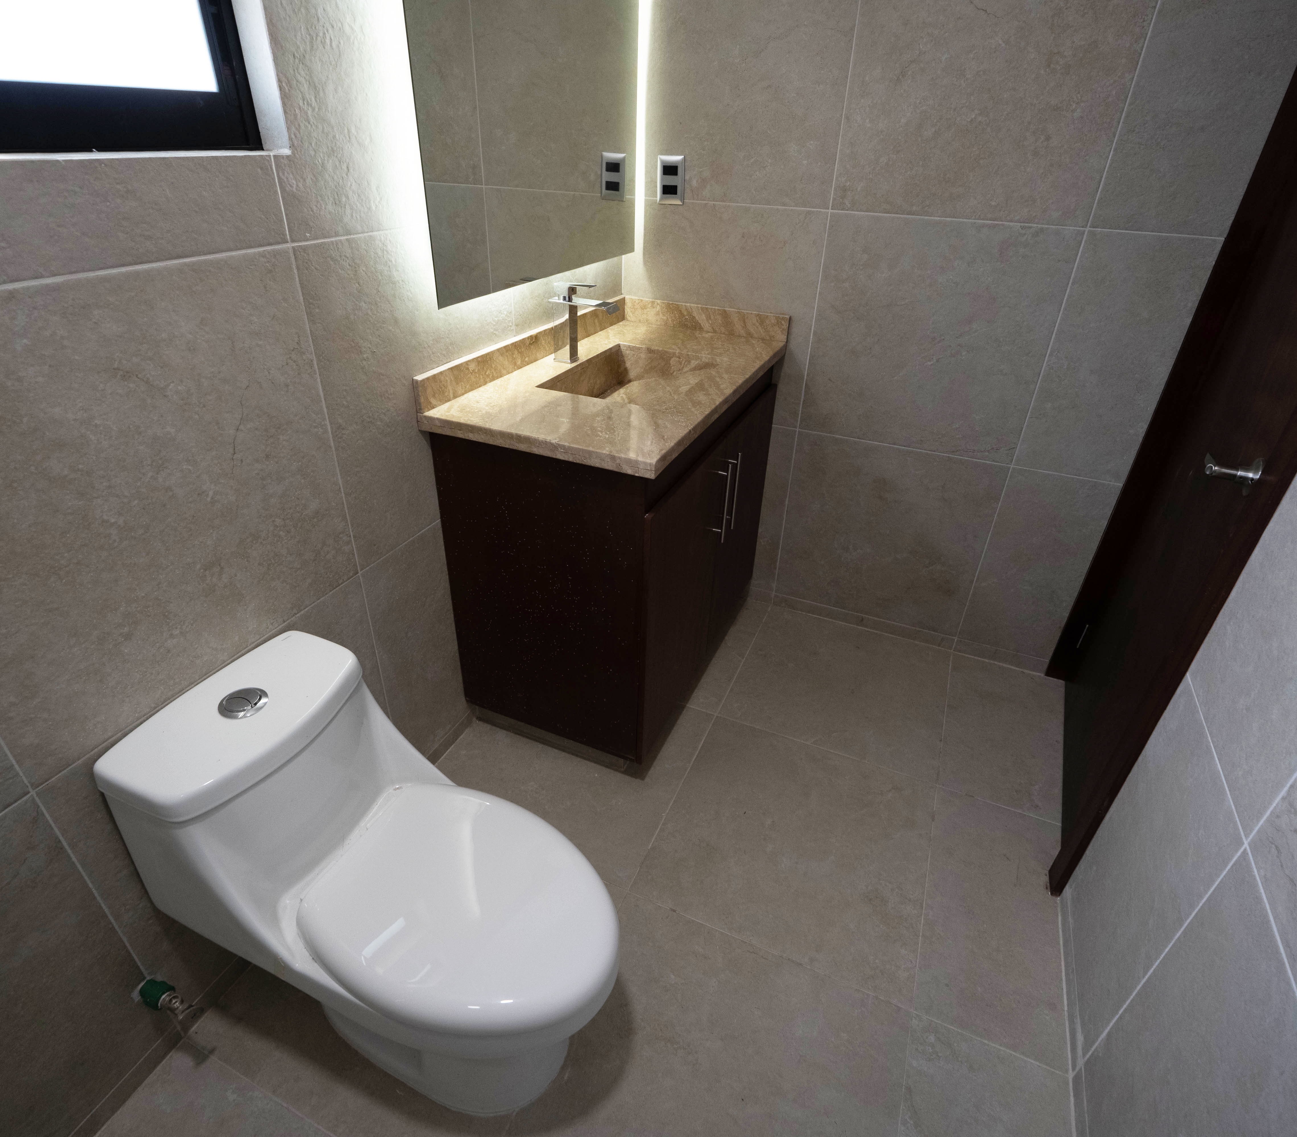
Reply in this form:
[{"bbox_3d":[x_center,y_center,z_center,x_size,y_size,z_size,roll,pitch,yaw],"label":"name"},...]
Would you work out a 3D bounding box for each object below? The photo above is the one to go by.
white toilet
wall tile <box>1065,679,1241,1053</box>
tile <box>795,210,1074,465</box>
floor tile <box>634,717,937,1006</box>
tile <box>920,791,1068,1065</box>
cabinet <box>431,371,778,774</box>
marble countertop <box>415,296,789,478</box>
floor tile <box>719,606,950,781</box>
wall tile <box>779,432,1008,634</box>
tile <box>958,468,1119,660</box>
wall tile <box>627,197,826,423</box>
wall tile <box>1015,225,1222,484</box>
[{"bbox_3d":[-0.376,0.546,1.173,0.717,0.645,0.373,14,34,19],"label":"white toilet"},{"bbox_3d":[0.847,0.523,1.226,0.012,0.593,0.375,14,34,19],"label":"wall tile"},{"bbox_3d":[0.743,-0.607,1.909,0.599,0.598,0.012,14,34,19],"label":"tile"},{"bbox_3d":[0.349,0.637,1.690,0.598,0.012,0.601,14,34,19],"label":"floor tile"},{"bbox_3d":[0.749,0.739,1.550,0.272,0.012,0.601,14,34,19],"label":"tile"},{"bbox_3d":[-0.055,-0.096,2.015,0.515,0.862,0.940,14,34,19],"label":"cabinet"},{"bbox_3d":[-0.038,-0.500,1.746,0.530,0.106,0.966,14,34,19],"label":"marble countertop"},{"bbox_3d":[0.589,0.349,2.166,0.598,0.012,0.608,14,34,19],"label":"floor tile"},{"bbox_3d":[0.725,-0.101,2.226,0.599,0.597,0.012,14,34,19],"label":"wall tile"},{"bbox_3d":[1.125,0.001,2.086,0.271,0.597,0.012,14,34,19],"label":"tile"},{"bbox_3d":[0.190,-0.748,2.103,0.604,0.598,0.012,14,34,19],"label":"wall tile"},{"bbox_3d":[1.143,-0.505,1.770,0.271,0.598,0.012,14,34,19],"label":"wall tile"}]

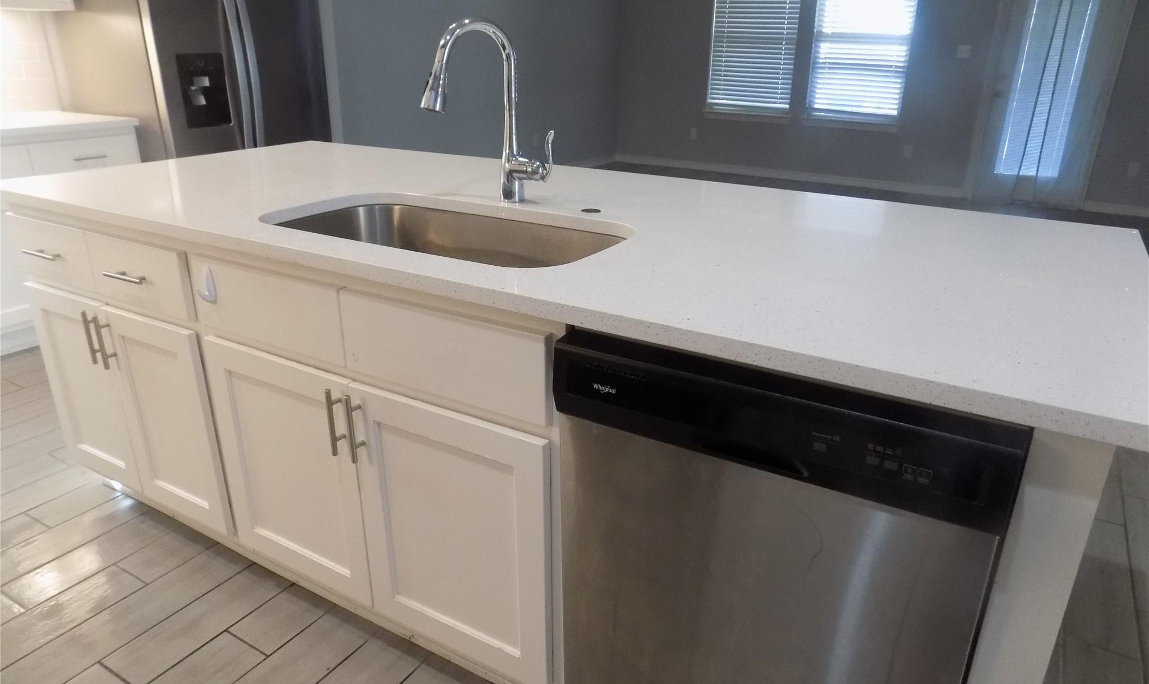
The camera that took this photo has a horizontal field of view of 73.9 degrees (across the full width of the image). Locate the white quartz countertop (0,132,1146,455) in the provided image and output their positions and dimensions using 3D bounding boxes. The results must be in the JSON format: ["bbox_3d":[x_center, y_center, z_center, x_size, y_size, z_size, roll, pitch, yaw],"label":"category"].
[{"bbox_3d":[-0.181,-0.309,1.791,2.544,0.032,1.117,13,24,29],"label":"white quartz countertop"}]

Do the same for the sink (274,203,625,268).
[{"bbox_3d":[-0.257,-0.118,1.643,0.790,0.225,0.470,13,24,29],"label":"sink"}]

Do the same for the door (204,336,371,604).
[{"bbox_3d":[-0.603,0.271,1.621,0.426,0.517,0.021,13,24,29],"label":"door"}]

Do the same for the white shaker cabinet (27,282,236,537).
[{"bbox_3d":[-0.983,0.071,2.129,0.709,0.522,0.560,13,24,29],"label":"white shaker cabinet"}]

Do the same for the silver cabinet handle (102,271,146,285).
[{"bbox_3d":[-0.979,-0.145,1.672,0.139,0.012,0.036,13,24,29],"label":"silver cabinet handle"}]

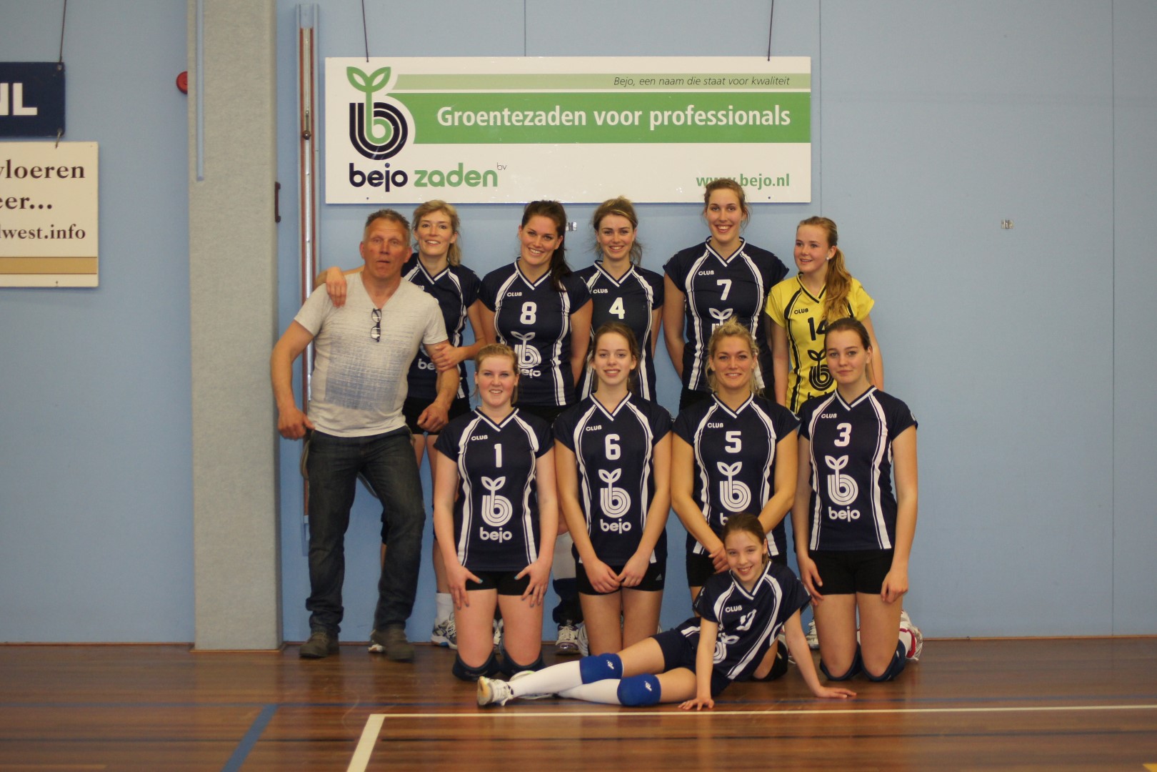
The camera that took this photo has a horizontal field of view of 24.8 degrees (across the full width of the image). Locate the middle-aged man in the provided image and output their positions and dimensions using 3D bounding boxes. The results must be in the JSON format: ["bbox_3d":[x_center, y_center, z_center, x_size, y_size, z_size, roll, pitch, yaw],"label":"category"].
[{"bbox_3d":[-0.858,0.189,10.550,0.740,1.775,0.420,0,2,-3],"label":"middle-aged man"}]

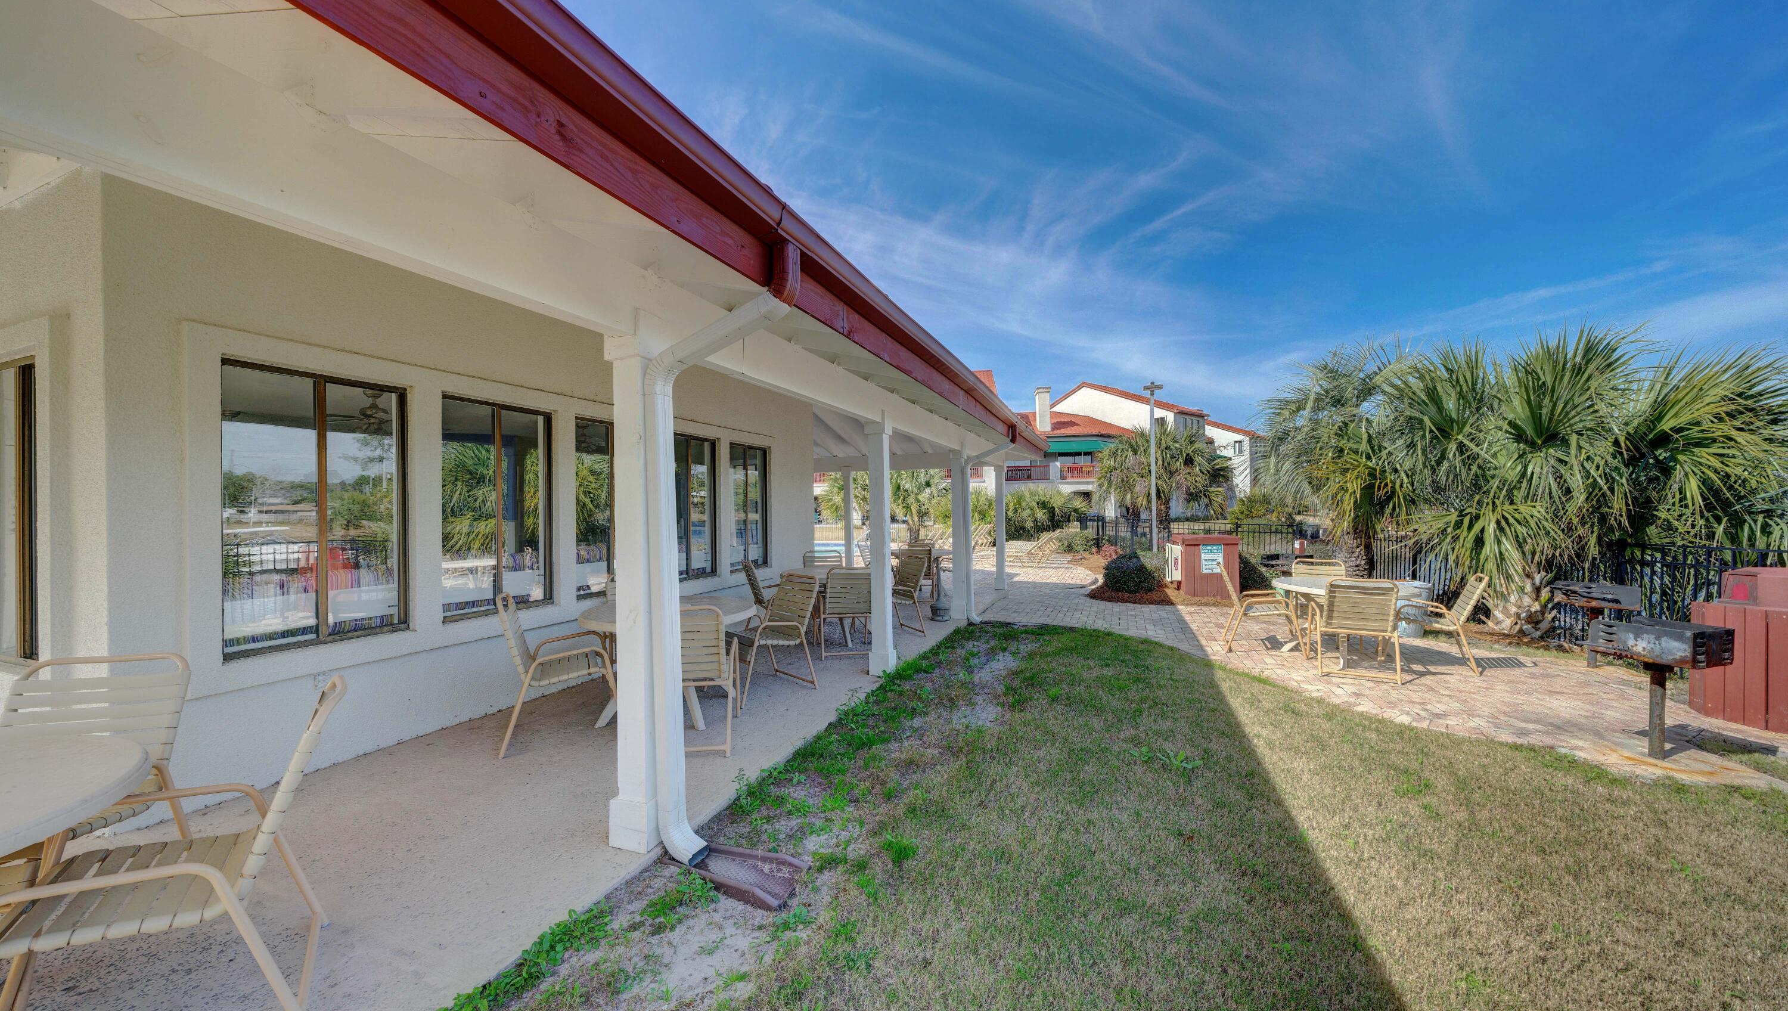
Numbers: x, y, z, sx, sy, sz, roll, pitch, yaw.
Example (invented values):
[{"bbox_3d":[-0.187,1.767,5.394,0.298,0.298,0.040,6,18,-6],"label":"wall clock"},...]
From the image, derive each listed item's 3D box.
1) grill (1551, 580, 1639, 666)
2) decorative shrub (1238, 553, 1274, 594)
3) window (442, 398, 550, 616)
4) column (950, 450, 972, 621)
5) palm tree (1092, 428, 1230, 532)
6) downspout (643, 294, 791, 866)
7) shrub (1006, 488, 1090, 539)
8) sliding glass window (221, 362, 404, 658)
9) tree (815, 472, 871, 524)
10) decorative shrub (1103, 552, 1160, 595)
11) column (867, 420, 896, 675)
[{"bbox_3d":[6.718,1.157,5.726,0.386,0.821,0.500,0,0,-43],"label":"grill"},{"bbox_3d":[6.270,1.170,10.800,1.120,0.730,1.080,0,0,30],"label":"decorative shrub"},{"bbox_3d":[-2.934,0.031,4.469,0.080,1.562,0.873,-1,-1,21],"label":"window"},{"bbox_3d":[0.895,0.371,7.998,0.200,2.280,0.200,-1,0,21],"label":"column"},{"bbox_3d":[10.900,-0.879,25.000,5.400,4.600,4.400,-1,0,24],"label":"palm tree"},{"bbox_3d":[-0.734,0.328,2.533,0.636,2.390,0.115,-1,-1,21],"label":"downspout"},{"bbox_3d":[5.600,0.407,22.000,3.200,2.160,2.600,-1,0,14],"label":"shrub"},{"bbox_3d":[-3.405,0.024,3.555,0.080,1.580,0.900,-1,0,21],"label":"sliding glass window"},{"bbox_3d":[-1.677,-0.760,27.000,3.300,4.200,3.300,-1,-1,21],"label":"tree"},{"bbox_3d":[4.132,1.179,10.368,0.950,0.760,0.950,-1,-1,21],"label":"decorative shrub"},{"bbox_3d":[-0.108,0.378,5.394,0.200,2.280,0.200,-1,0,21],"label":"column"}]

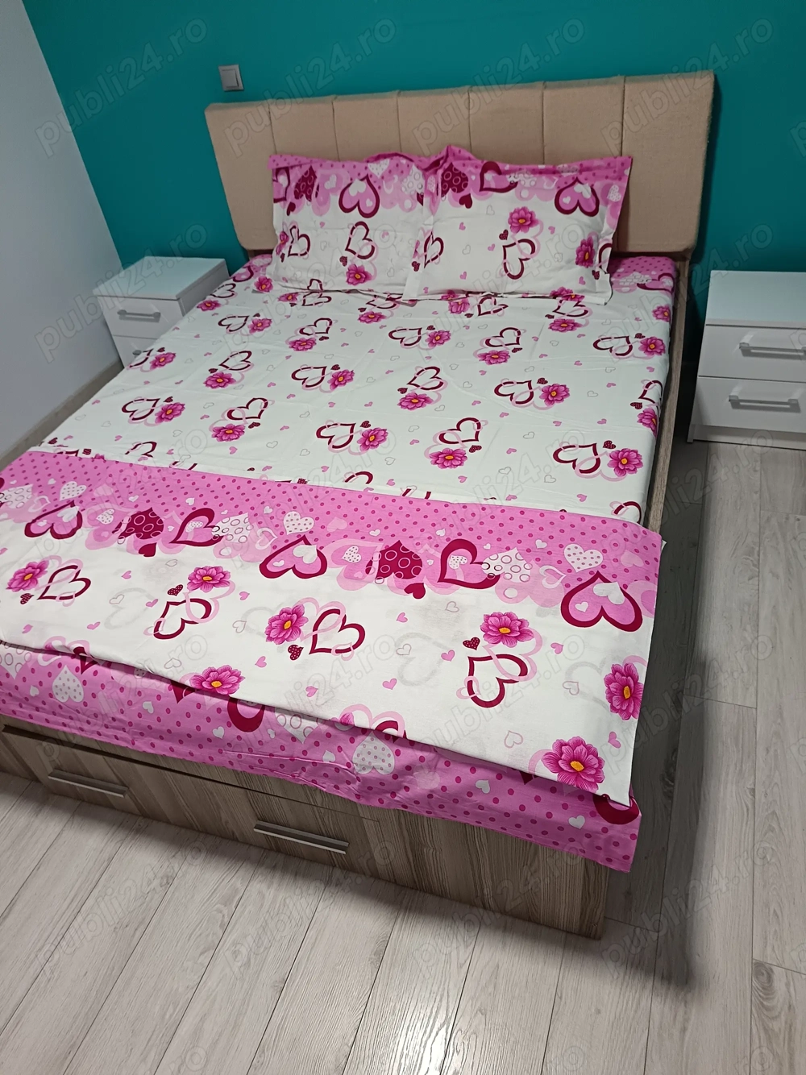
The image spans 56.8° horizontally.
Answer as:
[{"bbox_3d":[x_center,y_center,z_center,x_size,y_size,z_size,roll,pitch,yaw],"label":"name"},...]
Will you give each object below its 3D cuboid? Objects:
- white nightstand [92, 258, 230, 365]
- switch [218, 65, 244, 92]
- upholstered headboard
[{"bbox_3d":[-0.976,-0.913,3.212,0.413,0.443,0.366,10,45,21],"label":"white nightstand"},{"bbox_3d":[-0.621,-1.663,2.697,0.082,0.081,0.012,8,44,19],"label":"switch"},{"bbox_3d":[0.126,-1.233,2.538,1.675,0.505,0.061,8,44,19],"label":"upholstered headboard"}]

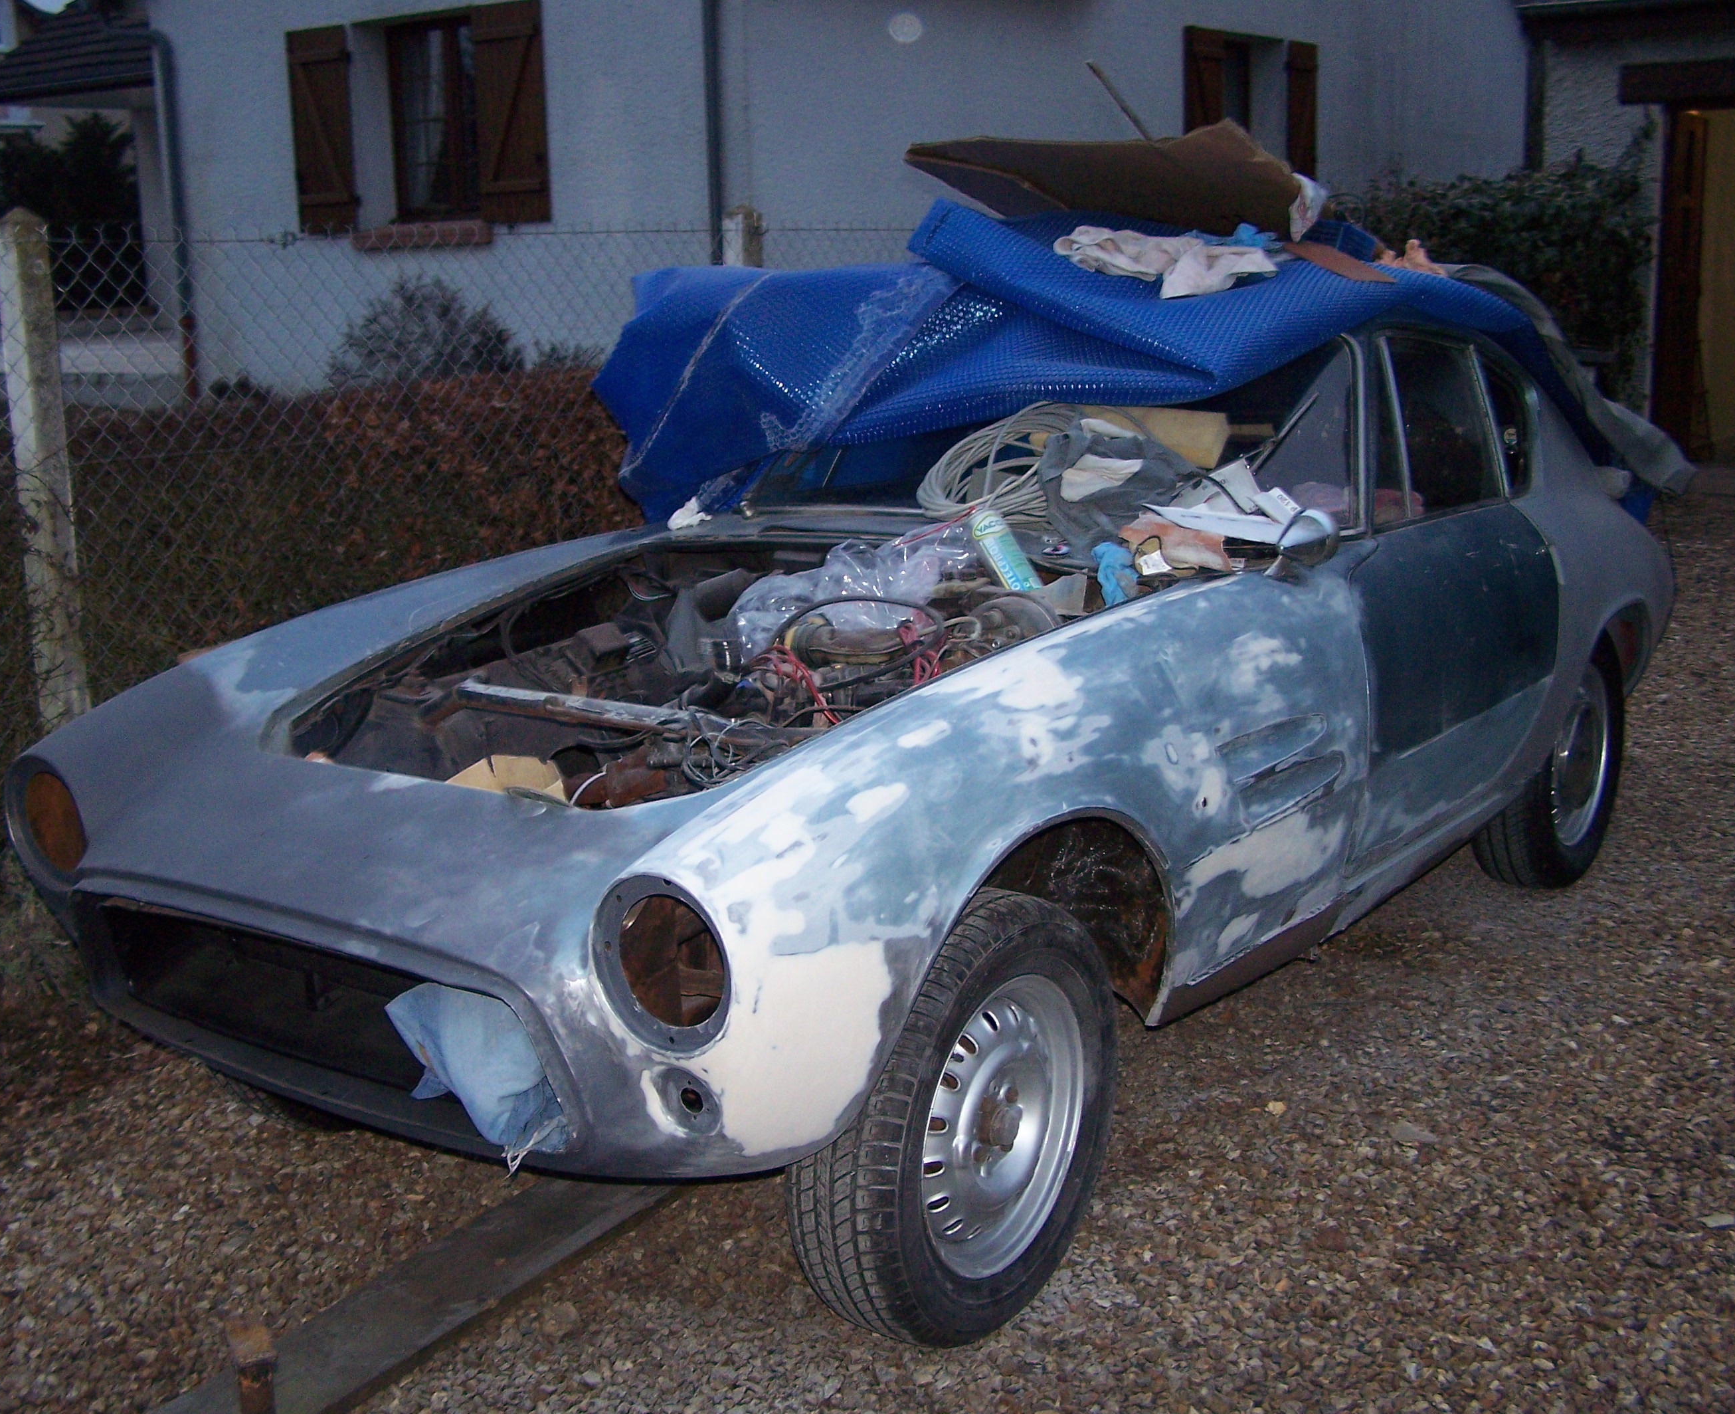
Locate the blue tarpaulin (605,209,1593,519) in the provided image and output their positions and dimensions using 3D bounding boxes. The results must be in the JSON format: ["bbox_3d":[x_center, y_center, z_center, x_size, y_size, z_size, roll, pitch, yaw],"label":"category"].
[{"bbox_3d":[0.605,-0.738,4.492,1.580,0.620,1.800,7,14,35],"label":"blue tarpaulin"}]

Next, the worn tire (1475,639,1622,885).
[{"bbox_3d":[1.523,0.110,4.624,0.180,0.590,0.590,7,14,35],"label":"worn tire"}]

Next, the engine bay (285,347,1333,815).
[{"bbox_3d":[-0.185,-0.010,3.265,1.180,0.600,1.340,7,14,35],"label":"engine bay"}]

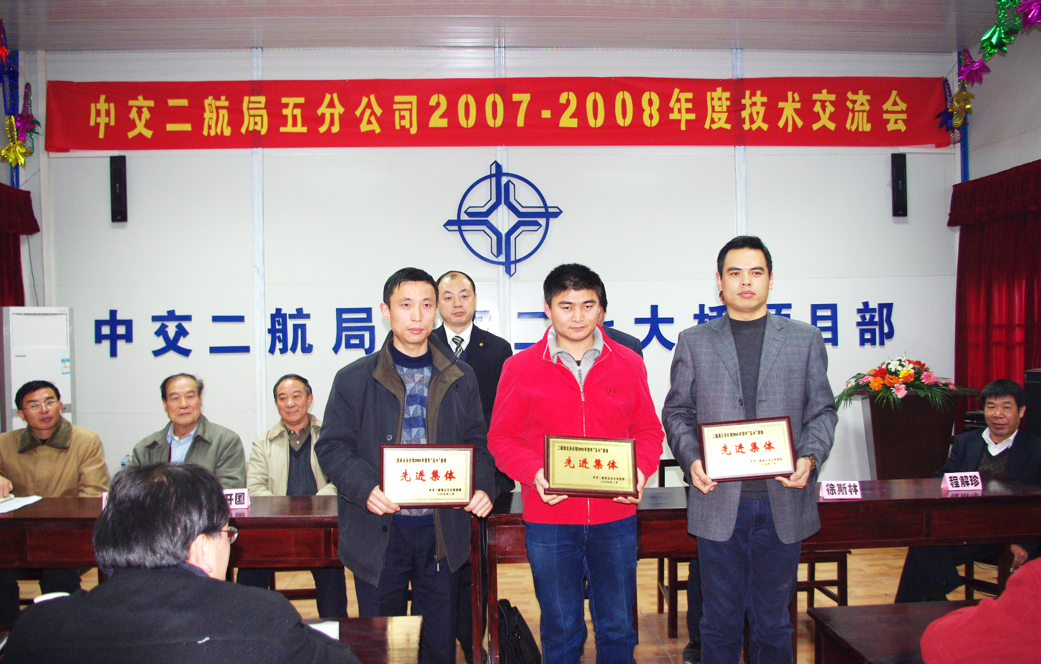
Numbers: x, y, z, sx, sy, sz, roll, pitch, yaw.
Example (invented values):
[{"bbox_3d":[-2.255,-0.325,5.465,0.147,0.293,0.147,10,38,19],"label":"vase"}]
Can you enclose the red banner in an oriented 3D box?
[{"bbox_3d":[-0.076,-1.632,5.836,6.727,0.520,0.050,-1,1,-3],"label":"red banner"}]

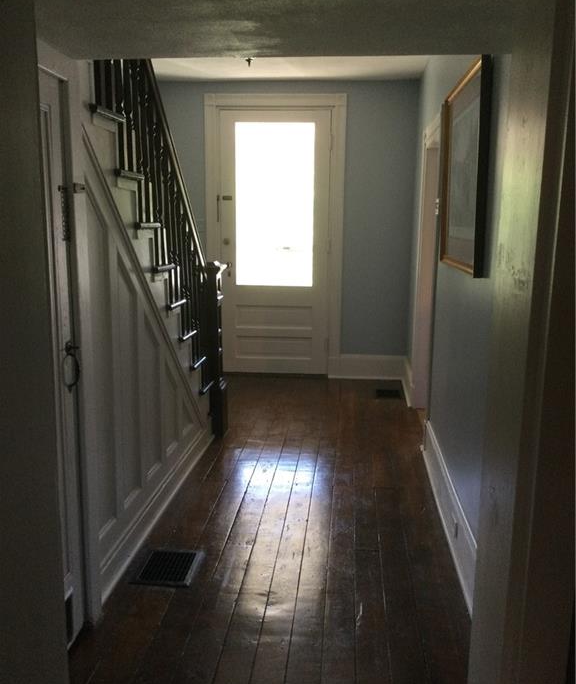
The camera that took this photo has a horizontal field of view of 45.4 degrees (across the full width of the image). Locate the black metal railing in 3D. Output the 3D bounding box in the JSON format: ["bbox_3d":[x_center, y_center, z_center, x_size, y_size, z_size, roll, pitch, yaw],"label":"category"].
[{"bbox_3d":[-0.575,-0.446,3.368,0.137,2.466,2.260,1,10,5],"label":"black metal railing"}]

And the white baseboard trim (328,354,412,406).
[{"bbox_3d":[0.662,0.295,5.713,0.655,0.229,0.884,2,10,5],"label":"white baseboard trim"}]

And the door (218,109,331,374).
[{"bbox_3d":[-0.112,-0.861,6.154,0.974,2.312,0.050,2,10,5],"label":"door"}]

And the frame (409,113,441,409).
[{"bbox_3d":[0.946,-0.384,4.499,0.137,2.006,1.061,2,10,5],"label":"frame"}]

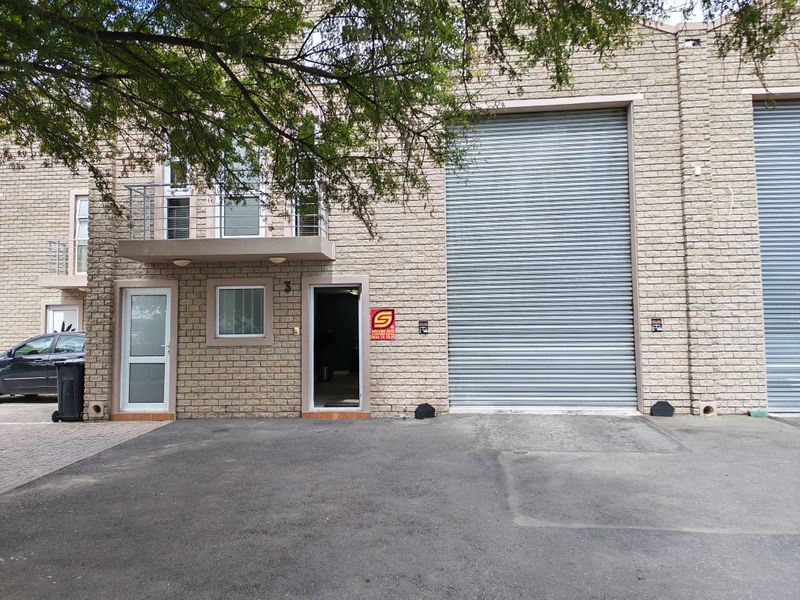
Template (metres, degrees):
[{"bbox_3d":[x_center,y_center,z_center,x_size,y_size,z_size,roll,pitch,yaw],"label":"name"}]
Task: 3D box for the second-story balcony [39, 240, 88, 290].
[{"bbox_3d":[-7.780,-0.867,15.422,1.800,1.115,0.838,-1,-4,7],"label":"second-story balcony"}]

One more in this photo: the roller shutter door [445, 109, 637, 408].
[{"bbox_3d":[2.285,-0.714,10.302,2.975,4.938,0.120,-1,-4,7],"label":"roller shutter door"}]

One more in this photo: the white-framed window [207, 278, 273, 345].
[{"bbox_3d":[-2.704,0.216,10.598,1.185,1.145,0.140,-1,-4,7],"label":"white-framed window"}]

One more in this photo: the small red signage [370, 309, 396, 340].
[{"bbox_3d":[-0.269,0.406,10.235,0.419,0.516,0.030,-1,-4,7],"label":"small red signage"}]

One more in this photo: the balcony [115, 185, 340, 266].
[{"bbox_3d":[-2.805,-1.251,10.259,3.305,1.126,0.838,-1,-4,7],"label":"balcony"}]

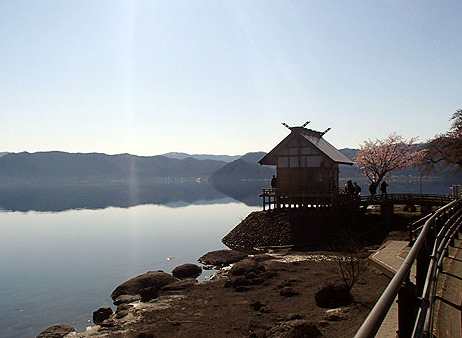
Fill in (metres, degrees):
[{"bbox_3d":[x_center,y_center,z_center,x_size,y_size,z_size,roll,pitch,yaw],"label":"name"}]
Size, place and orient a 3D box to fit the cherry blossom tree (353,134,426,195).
[{"bbox_3d":[14.675,-0.138,41.014,6.700,6.440,6.200,0,-1,0],"label":"cherry blossom tree"}]

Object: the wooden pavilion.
[{"bbox_3d":[6.249,-0.147,36.014,5.980,6.640,6.050,-1,-2,28],"label":"wooden pavilion"}]

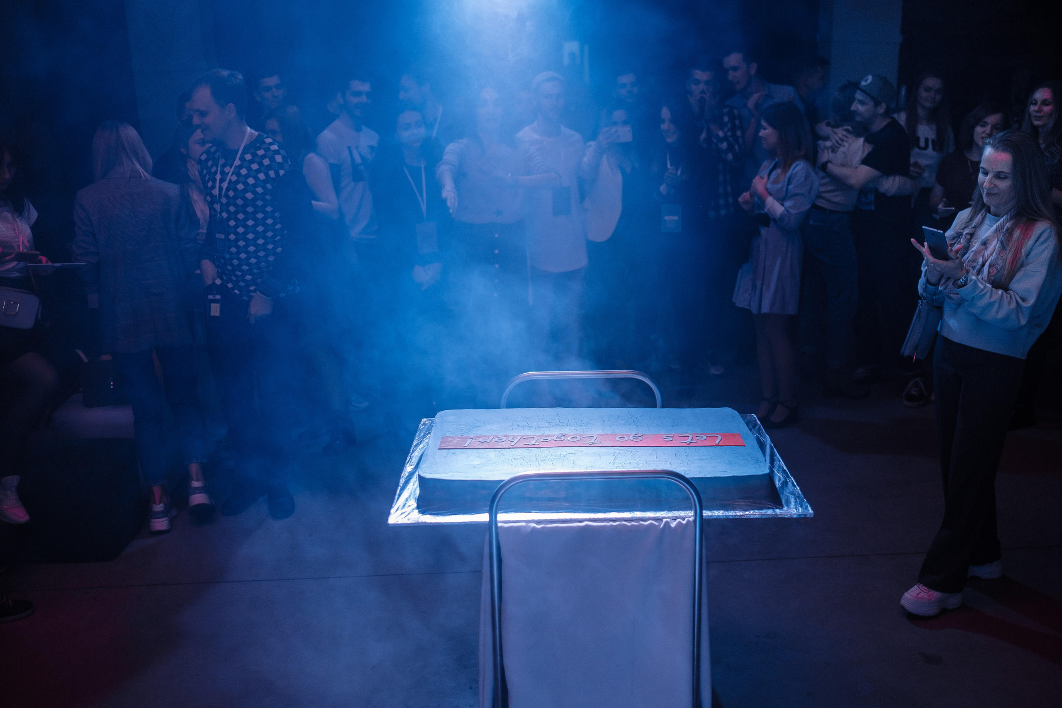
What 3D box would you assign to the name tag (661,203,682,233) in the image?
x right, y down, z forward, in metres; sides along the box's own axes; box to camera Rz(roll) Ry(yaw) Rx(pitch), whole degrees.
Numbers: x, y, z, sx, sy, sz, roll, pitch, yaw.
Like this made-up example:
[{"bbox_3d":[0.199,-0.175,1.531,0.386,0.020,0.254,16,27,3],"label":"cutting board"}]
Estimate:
[{"bbox_3d":[0.763,-0.731,5.600,0.108,0.152,0.010,0,16,6],"label":"name tag"}]

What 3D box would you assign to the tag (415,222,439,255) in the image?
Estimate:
[{"bbox_3d":[-0.535,-0.599,5.350,0.106,0.153,0.010,-3,16,-6],"label":"tag"}]

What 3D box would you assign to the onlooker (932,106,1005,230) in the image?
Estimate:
[{"bbox_3d":[2.339,-0.532,5.622,0.470,1.620,0.380,4,17,19],"label":"onlooker"}]

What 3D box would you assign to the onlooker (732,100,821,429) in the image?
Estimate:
[{"bbox_3d":[1.256,-0.439,5.320,0.430,1.660,0.450,-10,18,-27],"label":"onlooker"}]

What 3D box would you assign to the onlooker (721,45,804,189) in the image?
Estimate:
[{"bbox_3d":[1.274,-0.790,6.010,0.520,1.900,0.380,12,20,38],"label":"onlooker"}]

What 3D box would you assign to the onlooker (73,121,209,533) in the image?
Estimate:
[{"bbox_3d":[-1.632,-0.106,4.344,0.480,1.690,0.400,-9,18,-26],"label":"onlooker"}]

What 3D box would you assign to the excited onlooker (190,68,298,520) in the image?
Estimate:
[{"bbox_3d":[-1.198,-0.213,4.356,0.520,1.870,0.370,6,18,25],"label":"excited onlooker"}]

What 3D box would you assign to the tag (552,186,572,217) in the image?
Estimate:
[{"bbox_3d":[0.162,-0.803,5.450,0.103,0.150,0.010,-1,16,3],"label":"tag"}]

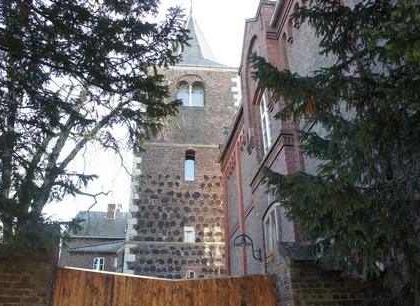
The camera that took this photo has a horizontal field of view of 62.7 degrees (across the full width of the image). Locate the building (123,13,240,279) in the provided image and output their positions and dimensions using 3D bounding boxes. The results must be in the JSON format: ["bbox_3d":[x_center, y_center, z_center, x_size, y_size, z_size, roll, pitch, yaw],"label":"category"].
[{"bbox_3d":[-1.692,-0.691,27.268,7.310,30.488,7.310,2,-29,-6],"label":"building"}]

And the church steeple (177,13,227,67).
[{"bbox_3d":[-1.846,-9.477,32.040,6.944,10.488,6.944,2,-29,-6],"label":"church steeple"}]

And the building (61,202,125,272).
[{"bbox_3d":[-7.182,10.019,27.788,7.400,11.931,6.600,2,-29,-6],"label":"building"}]

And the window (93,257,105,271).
[{"bbox_3d":[-7.902,7.972,24.541,0.781,1.051,0.140,2,-29,-6],"label":"window"}]

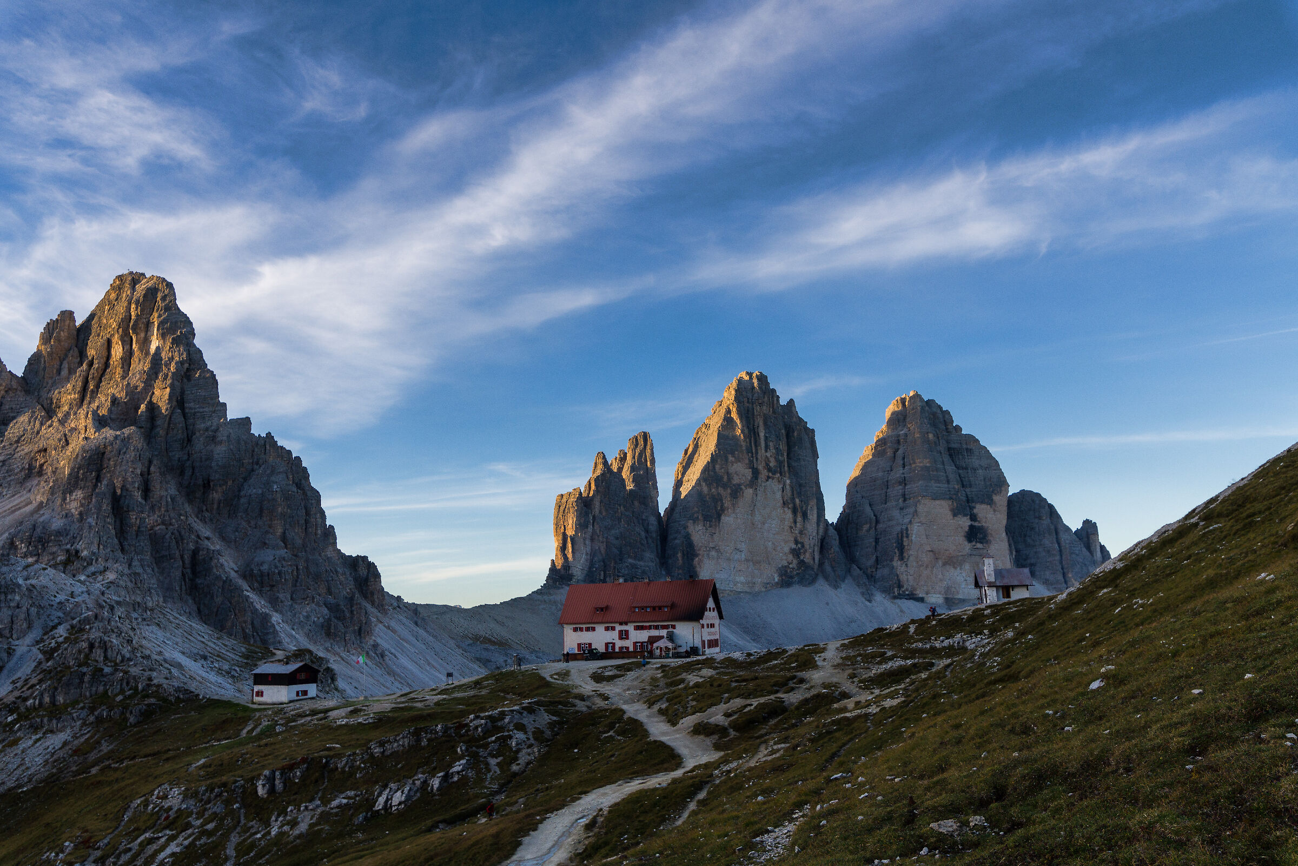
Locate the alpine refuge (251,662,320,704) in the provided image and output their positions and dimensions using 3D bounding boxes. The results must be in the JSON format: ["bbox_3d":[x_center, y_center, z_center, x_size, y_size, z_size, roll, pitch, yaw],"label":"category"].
[{"bbox_3d":[-60.461,41.325,143.979,9.231,6.038,6.410,-8,-14,28],"label":"alpine refuge"}]

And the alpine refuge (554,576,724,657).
[{"bbox_3d":[-1.321,31.641,148.291,26.517,12.105,11.828,-6,-13,20],"label":"alpine refuge"}]

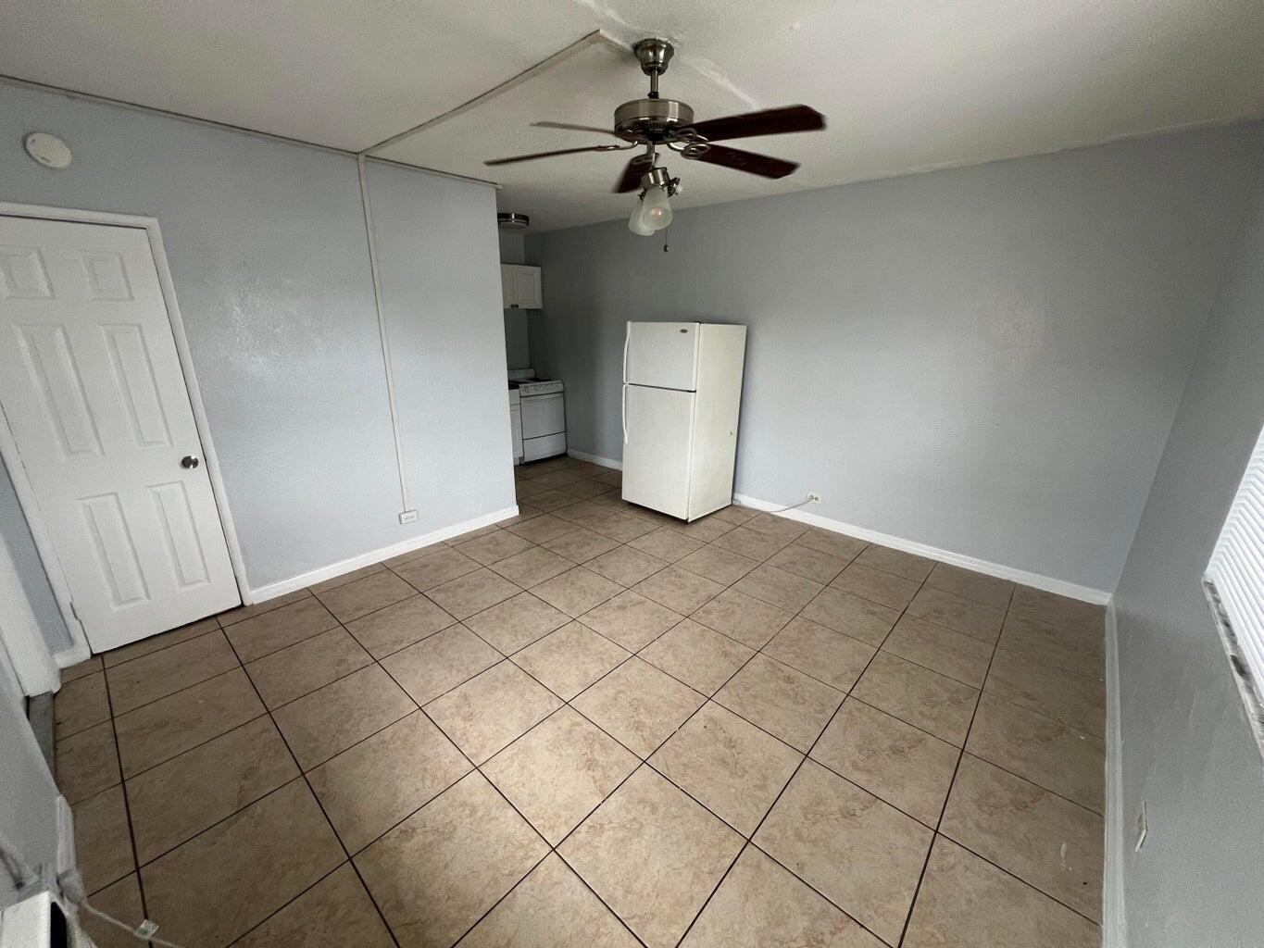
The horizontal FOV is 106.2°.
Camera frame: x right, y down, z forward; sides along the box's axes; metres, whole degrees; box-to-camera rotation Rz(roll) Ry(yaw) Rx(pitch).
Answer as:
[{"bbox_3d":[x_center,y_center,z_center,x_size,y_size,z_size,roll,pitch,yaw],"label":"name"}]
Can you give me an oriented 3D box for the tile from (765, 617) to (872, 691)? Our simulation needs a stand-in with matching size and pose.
[{"bbox_3d":[0.969,0.912,2.446,0.440,0.010,0.440,15,22,39],"label":"tile"}]

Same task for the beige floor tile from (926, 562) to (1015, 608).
[{"bbox_3d":[2.262,0.740,3.193,0.452,0.010,0.452,15,22,40],"label":"beige floor tile"}]

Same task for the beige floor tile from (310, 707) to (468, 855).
[{"bbox_3d":[-0.887,1.100,1.752,0.440,0.010,0.440,15,22,39],"label":"beige floor tile"}]

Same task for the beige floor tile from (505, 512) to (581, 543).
[{"bbox_3d":[-0.719,0.449,3.888,0.440,0.010,0.440,15,22,39],"label":"beige floor tile"}]

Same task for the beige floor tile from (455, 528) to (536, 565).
[{"bbox_3d":[-1.046,0.567,3.636,0.446,0.015,0.446,15,22,39],"label":"beige floor tile"}]

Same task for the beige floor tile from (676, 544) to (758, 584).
[{"bbox_3d":[0.617,0.656,3.422,0.452,0.010,0.452,15,22,40],"label":"beige floor tile"}]

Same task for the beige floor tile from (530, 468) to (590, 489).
[{"bbox_3d":[-0.828,0.056,5.286,0.450,0.015,0.450,15,23,39],"label":"beige floor tile"}]

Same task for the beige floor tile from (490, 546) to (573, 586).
[{"bbox_3d":[-0.701,0.661,3.368,0.450,0.015,0.450,15,23,39],"label":"beige floor tile"}]

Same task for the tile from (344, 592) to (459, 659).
[{"bbox_3d":[-1.298,0.852,2.687,0.446,0.015,0.446,15,22,39],"label":"tile"}]

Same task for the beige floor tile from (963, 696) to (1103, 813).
[{"bbox_3d":[1.640,1.105,1.929,0.416,0.010,0.452,15,22,40],"label":"beige floor tile"}]

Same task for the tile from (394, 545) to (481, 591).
[{"bbox_3d":[-1.319,0.642,3.231,0.440,0.010,0.440,15,22,39],"label":"tile"}]

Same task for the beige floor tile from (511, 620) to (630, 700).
[{"bbox_3d":[-0.311,0.942,2.439,0.446,0.015,0.446,15,22,39],"label":"beige floor tile"}]

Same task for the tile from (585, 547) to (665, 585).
[{"bbox_3d":[-0.038,0.657,3.402,0.450,0.015,0.450,15,23,39],"label":"tile"}]

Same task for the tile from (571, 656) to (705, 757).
[{"bbox_3d":[0.033,1.031,2.146,0.450,0.012,0.450,15,22,40],"label":"tile"}]

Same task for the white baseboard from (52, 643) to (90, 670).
[{"bbox_3d":[-2.756,0.899,2.334,0.014,0.084,0.114,15,22,40],"label":"white baseboard"}]

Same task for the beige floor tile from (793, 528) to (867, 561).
[{"bbox_3d":[1.598,0.552,3.792,0.450,0.015,0.420,15,23,39],"label":"beige floor tile"}]

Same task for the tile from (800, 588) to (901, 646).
[{"bbox_3d":[1.312,0.843,2.846,0.450,0.015,0.450,15,23,39],"label":"tile"}]

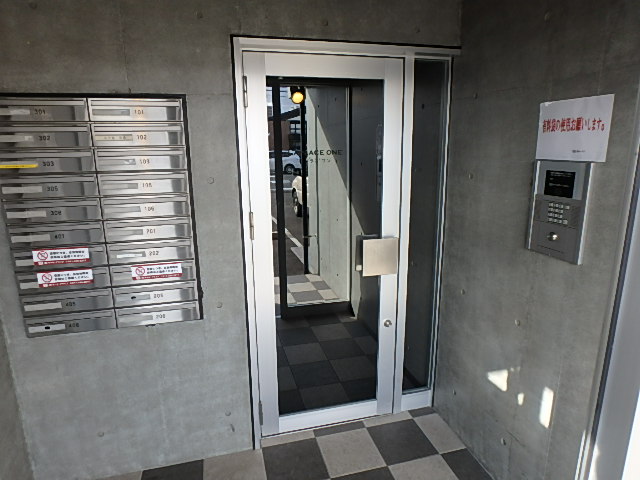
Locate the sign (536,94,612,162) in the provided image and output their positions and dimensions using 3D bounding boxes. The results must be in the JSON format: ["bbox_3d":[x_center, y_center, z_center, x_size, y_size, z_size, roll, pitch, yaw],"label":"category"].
[{"bbox_3d":[0.886,-0.389,1.375,0.011,0.210,0.297,-4,12,-14],"label":"sign"}]

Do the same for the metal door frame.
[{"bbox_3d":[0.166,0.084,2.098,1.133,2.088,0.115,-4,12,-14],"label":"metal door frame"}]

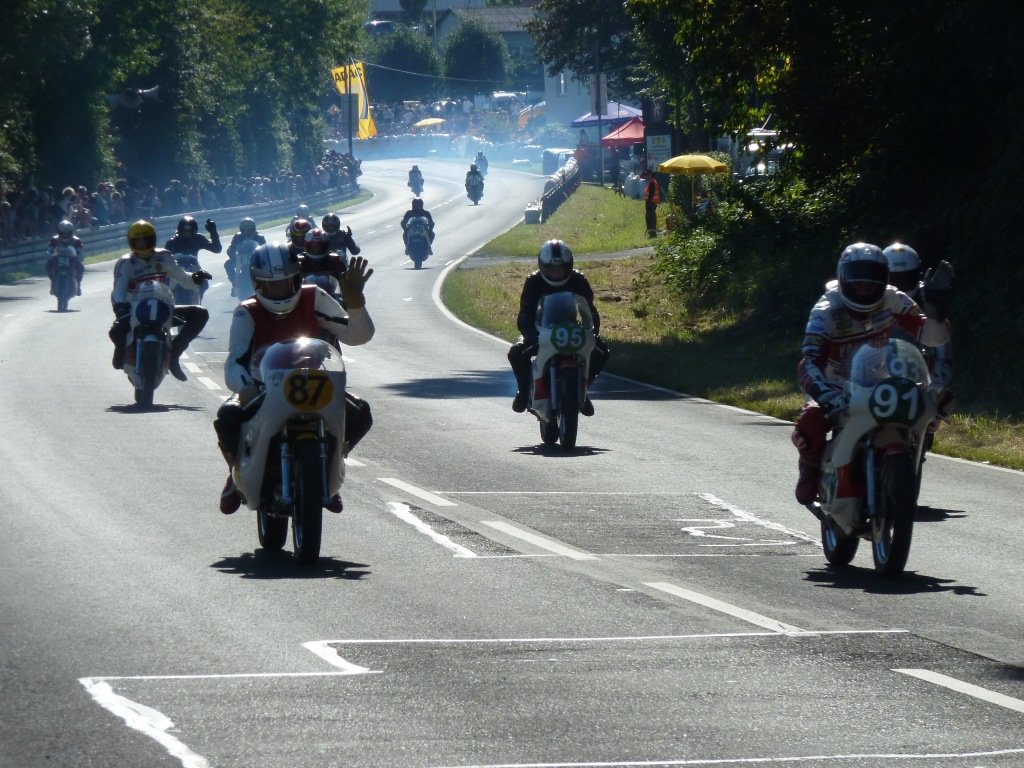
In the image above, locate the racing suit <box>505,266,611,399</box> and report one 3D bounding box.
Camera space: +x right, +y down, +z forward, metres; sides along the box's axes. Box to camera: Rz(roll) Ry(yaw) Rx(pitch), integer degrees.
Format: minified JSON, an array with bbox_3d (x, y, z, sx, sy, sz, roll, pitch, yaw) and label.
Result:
[{"bbox_3d":[0.360,-0.399,51.600,0.800,0.990,0.820,0,2,-6],"label":"racing suit"}]

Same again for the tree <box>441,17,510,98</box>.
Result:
[{"bbox_3d":[-2.331,-20.593,425.000,4.500,5.800,4.500,0,2,0],"label":"tree"}]

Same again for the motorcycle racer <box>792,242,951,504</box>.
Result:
[{"bbox_3d":[1.820,-0.053,33.700,0.760,1.310,0.880,0,2,-9],"label":"motorcycle racer"}]

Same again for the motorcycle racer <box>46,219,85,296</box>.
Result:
[{"bbox_3d":[-7.748,-2.204,115.500,0.670,1.320,0.850,0,2,-3],"label":"motorcycle racer"}]

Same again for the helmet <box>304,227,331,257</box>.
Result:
[{"bbox_3d":[-1.958,-1.412,66.900,0.250,0.280,0.320,0,2,-5],"label":"helmet"}]

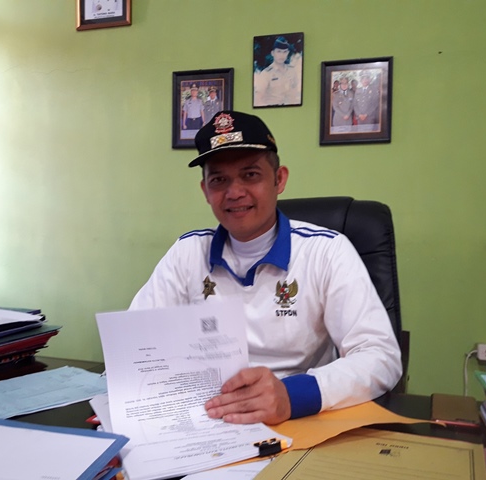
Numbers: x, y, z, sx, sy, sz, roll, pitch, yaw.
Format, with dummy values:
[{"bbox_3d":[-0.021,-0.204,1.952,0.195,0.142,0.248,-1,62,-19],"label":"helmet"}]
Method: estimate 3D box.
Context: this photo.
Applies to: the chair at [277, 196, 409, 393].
[{"bbox_3d":[0.100,0.470,1.280,0.640,1.180,0.680,1,1,21],"label":"chair"}]

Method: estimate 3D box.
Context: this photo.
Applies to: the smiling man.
[{"bbox_3d":[0.020,0.392,1.050,0.560,1.330,0.660,1,1,19],"label":"smiling man"}]

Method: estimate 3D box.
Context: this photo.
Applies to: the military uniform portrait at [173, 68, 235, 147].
[{"bbox_3d":[-0.177,-0.571,2.268,0.283,0.342,0.025,1,4,17],"label":"military uniform portrait"}]

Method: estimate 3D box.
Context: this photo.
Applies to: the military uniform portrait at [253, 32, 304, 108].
[{"bbox_3d":[0.148,-0.708,2.174,0.211,0.303,0.018,1,4,17],"label":"military uniform portrait"}]

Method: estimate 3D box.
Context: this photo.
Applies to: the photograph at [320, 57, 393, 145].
[{"bbox_3d":[0.454,-0.552,2.080,0.280,0.343,0.025,1,4,17],"label":"photograph"}]

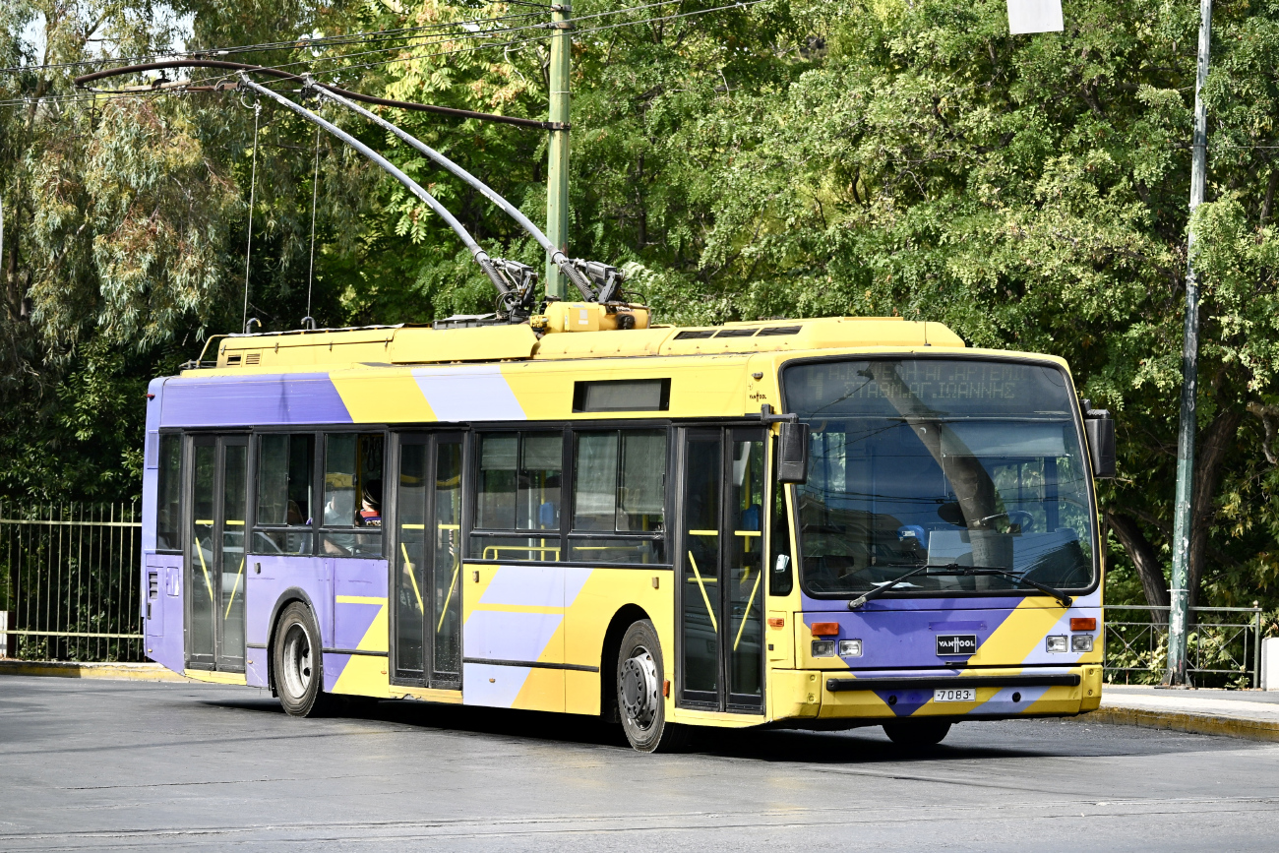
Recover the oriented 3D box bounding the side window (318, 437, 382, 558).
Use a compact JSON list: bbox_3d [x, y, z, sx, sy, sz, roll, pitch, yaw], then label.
[{"bbox_3d":[-2.272,0.547,38.246,0.050,0.967,1.108,1,-1,-31],"label":"side window"}]

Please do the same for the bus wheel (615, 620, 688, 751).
[{"bbox_3d":[0.142,1.865,34.456,0.290,0.955,0.955,0,-1,-26],"label":"bus wheel"}]

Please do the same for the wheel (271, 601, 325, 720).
[{"bbox_3d":[-2.730,1.953,40.198,0.300,0.950,0.950,0,-1,-28],"label":"wheel"}]

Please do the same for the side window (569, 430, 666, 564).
[{"bbox_3d":[-0.143,0.507,34.673,0.050,0.942,1.379,1,-1,-31],"label":"side window"}]

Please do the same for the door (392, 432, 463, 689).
[{"bbox_3d":[-1.614,1.030,37.163,0.080,1.952,1.176,1,-1,-31],"label":"door"}]

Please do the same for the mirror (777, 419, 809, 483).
[{"bbox_3d":[1.053,0.181,32.722,0.230,0.420,0.140,0,-1,-5],"label":"mirror"}]

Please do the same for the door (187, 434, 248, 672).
[{"bbox_3d":[-3.515,1.056,40.355,0.080,1.960,1.175,1,-1,-31],"label":"door"}]

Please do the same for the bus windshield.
[{"bbox_3d":[2.135,0.342,33.495,2.420,1.710,0.260,0,-11,-28],"label":"bus windshield"}]

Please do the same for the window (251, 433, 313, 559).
[{"bbox_3d":[-2.976,0.567,40.382,0.060,1.017,1.214,3,-2,-28],"label":"window"}]

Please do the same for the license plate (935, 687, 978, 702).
[{"bbox_3d":[2.183,1.853,33.140,0.335,0.095,0.015,1,-1,-31],"label":"license plate"}]

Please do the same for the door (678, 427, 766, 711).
[{"bbox_3d":[0.607,0.990,33.434,0.080,1.951,1.176,1,-1,-31],"label":"door"}]

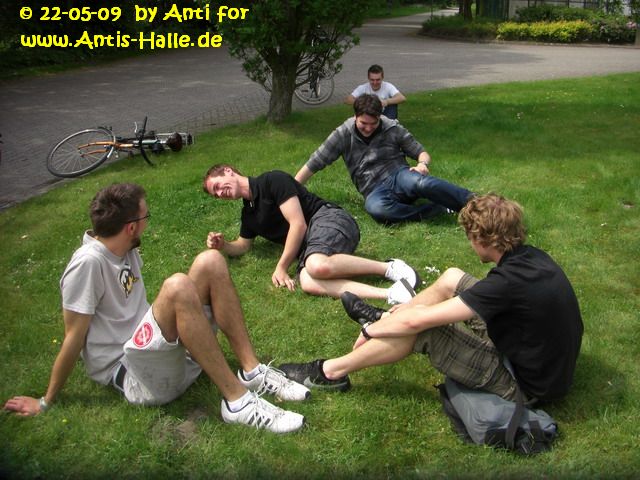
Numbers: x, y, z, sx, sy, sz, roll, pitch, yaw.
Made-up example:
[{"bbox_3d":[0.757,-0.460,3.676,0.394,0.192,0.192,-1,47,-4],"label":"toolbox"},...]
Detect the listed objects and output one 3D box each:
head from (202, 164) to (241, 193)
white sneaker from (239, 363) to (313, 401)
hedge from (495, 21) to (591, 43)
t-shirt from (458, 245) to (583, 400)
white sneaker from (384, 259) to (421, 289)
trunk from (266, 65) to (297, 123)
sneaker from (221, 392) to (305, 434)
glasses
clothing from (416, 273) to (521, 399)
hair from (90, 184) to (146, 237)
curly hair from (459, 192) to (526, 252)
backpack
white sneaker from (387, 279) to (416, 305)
[{"bbox_3d":[-0.599,-0.354,4.250,0.235,0.165,0.205,10,47,6],"label":"head"},{"bbox_3d":[-0.182,0.546,2.766,0.297,0.120,0.110,4,20,12],"label":"white sneaker"},{"bbox_3d":[7.030,-6.529,22.000,2.900,0.670,1.000,7,21,18],"label":"hedge"},{"bbox_3d":[0.801,0.324,2.794,0.410,0.560,0.450,9,22,23],"label":"t-shirt"},{"bbox_3d":[0.453,0.184,3.856,0.120,0.110,0.280,-6,21,-16],"label":"white sneaker"},{"bbox_3d":[-0.450,-1.714,8.219,0.310,0.680,0.310,0,20,0],"label":"trunk"},{"bbox_3d":[-0.207,0.616,2.567,0.311,0.120,0.110,3,20,7],"label":"sneaker"},{"bbox_3d":[-0.728,-0.074,2.548,0.142,0.045,0.145,13,23,32],"label":"glasses"},{"bbox_3d":[0.650,0.385,2.800,0.550,0.380,0.420,7,21,18],"label":"clothing"},{"bbox_3d":[-0.726,-0.106,2.530,0.170,0.195,0.205,13,23,32],"label":"hair"},{"bbox_3d":[0.644,-0.065,2.622,0.235,0.215,0.205,13,24,31],"label":"curly hair"},{"bbox_3d":[0.667,0.633,2.610,0.380,0.170,0.320,0,20,0],"label":"backpack"},{"bbox_3d":[0.433,0.273,3.647,0.120,0.110,0.280,-6,21,-16],"label":"white sneaker"}]

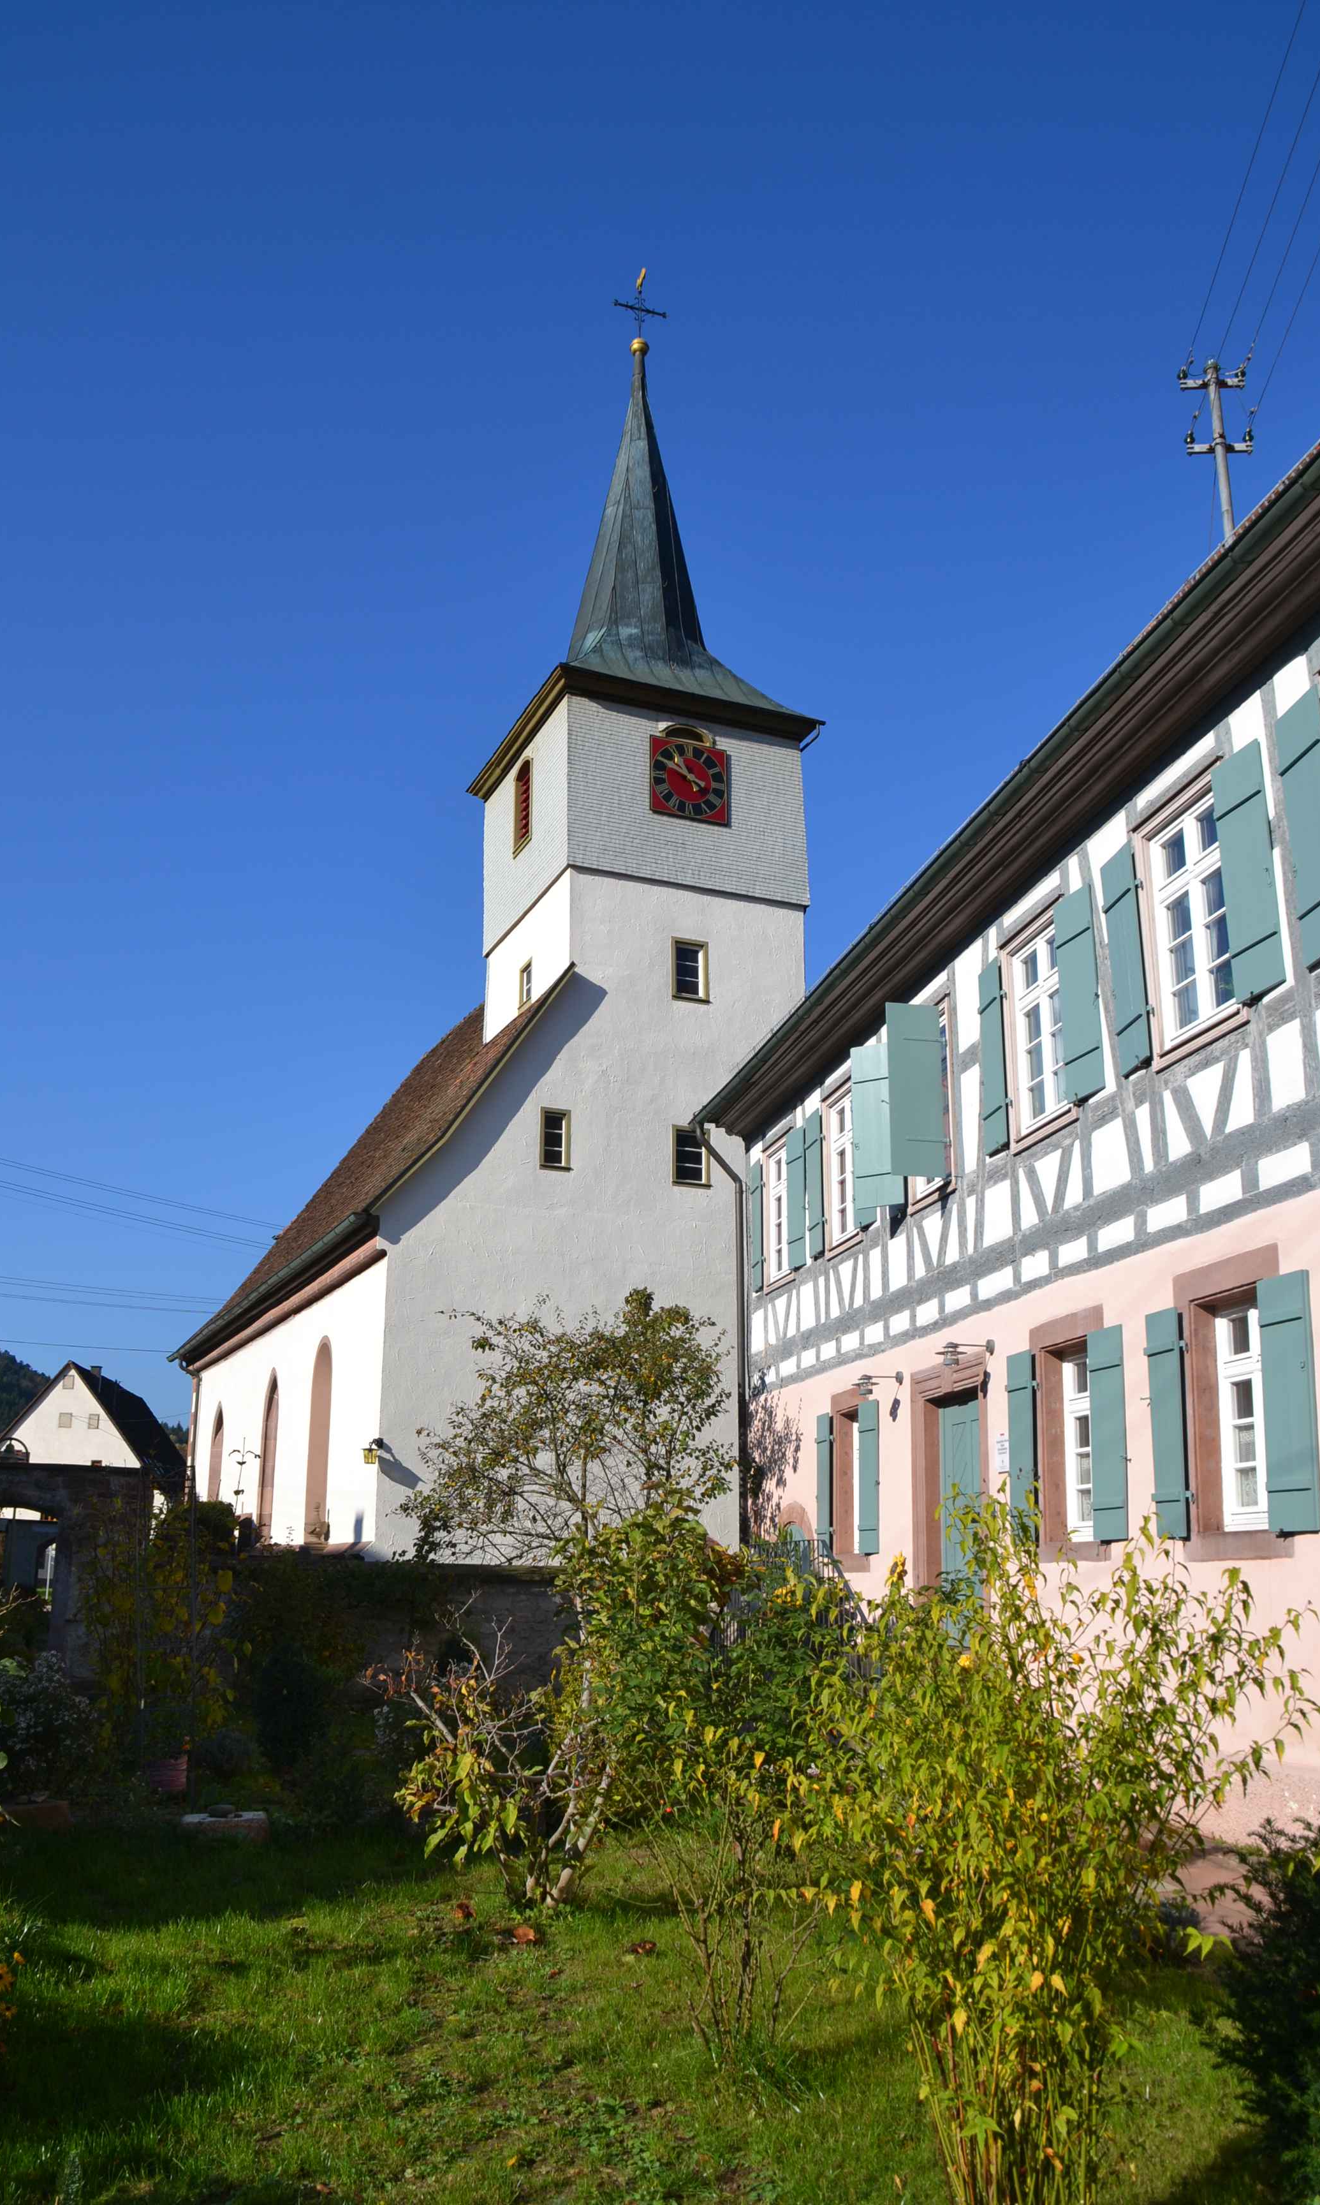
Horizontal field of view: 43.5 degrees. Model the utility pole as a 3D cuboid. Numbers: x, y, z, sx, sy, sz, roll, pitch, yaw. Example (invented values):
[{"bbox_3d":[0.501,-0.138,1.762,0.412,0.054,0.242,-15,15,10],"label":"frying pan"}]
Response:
[{"bbox_3d":[4.247,-4.882,12.491,0.520,1.660,0.170,-1,-15,4],"label":"utility pole"}]

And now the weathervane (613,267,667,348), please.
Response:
[{"bbox_3d":[-0.435,-17.819,37.089,1.300,2.150,0.400,7,-17,-22],"label":"weathervane"}]

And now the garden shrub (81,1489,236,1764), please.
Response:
[{"bbox_3d":[-3.787,3.968,12.349,1.200,2.050,0.950,7,-17,-22],"label":"garden shrub"}]

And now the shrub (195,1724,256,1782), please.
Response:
[{"bbox_3d":[-3.257,4.836,12.366,0.470,0.430,0.450,7,-17,-22],"label":"shrub"}]

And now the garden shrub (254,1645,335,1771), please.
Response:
[{"bbox_3d":[-2.892,4.763,13.110,0.640,0.950,0.640,7,-17,-22],"label":"garden shrub"}]

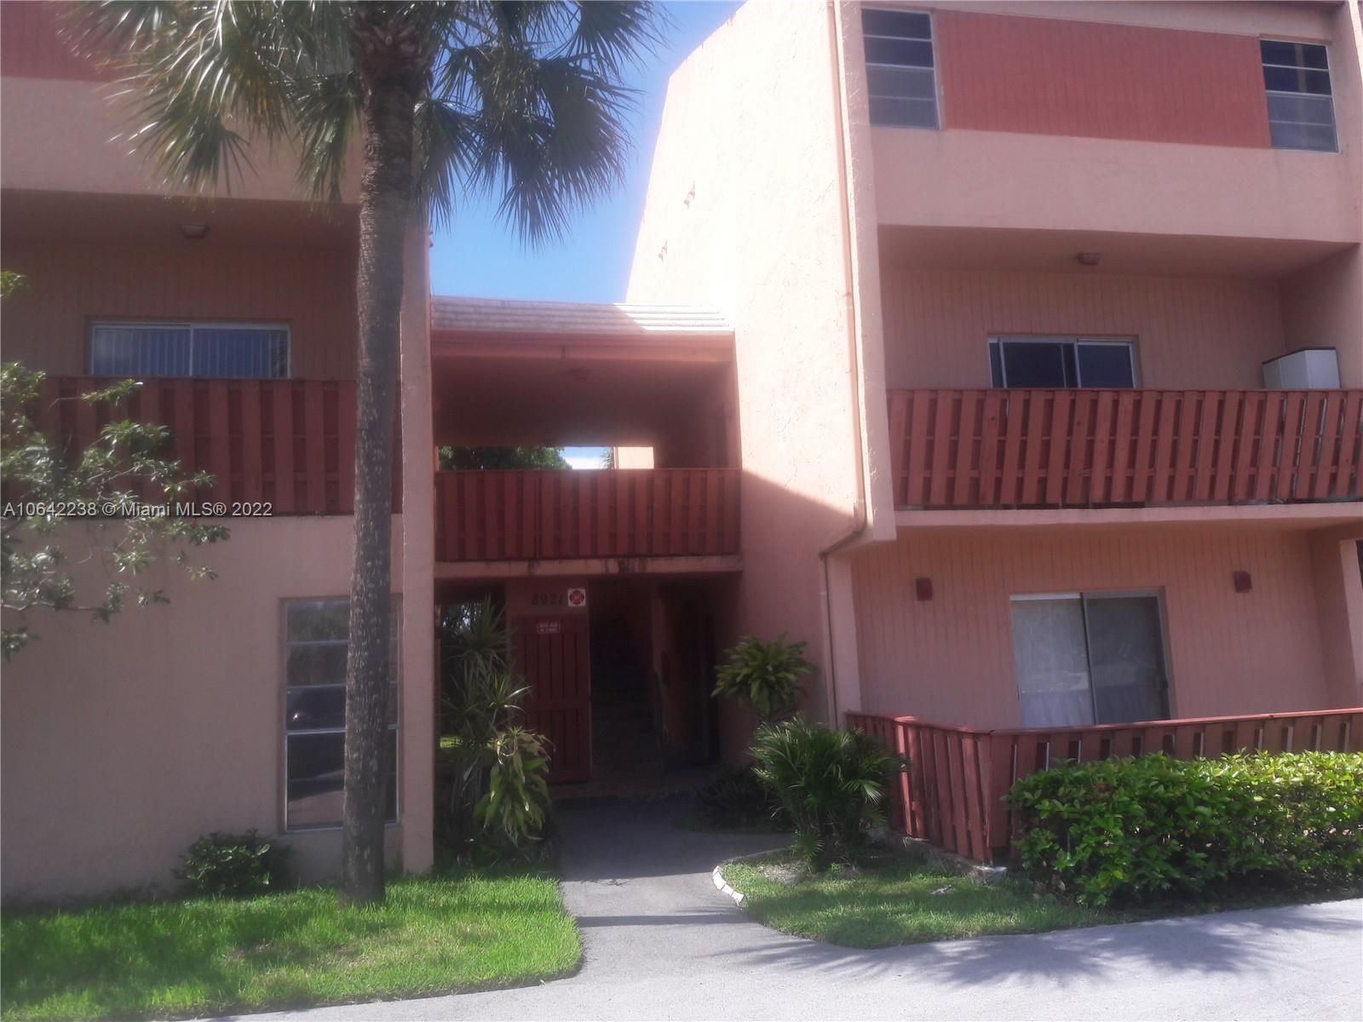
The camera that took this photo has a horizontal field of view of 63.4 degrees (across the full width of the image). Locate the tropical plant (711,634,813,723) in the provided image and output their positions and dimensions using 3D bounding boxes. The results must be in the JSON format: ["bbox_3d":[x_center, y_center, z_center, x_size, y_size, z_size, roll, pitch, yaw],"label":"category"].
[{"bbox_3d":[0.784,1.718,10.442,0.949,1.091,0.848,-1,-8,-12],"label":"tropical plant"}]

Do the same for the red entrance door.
[{"bbox_3d":[-1.555,2.245,13.196,0.929,2.000,0.071,-1,-8,-12],"label":"red entrance door"}]

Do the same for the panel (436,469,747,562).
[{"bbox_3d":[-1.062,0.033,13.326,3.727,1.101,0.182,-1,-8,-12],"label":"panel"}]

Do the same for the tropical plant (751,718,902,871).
[{"bbox_3d":[1.099,2.139,8.489,1.151,1.091,1.010,-1,-8,-12],"label":"tropical plant"}]

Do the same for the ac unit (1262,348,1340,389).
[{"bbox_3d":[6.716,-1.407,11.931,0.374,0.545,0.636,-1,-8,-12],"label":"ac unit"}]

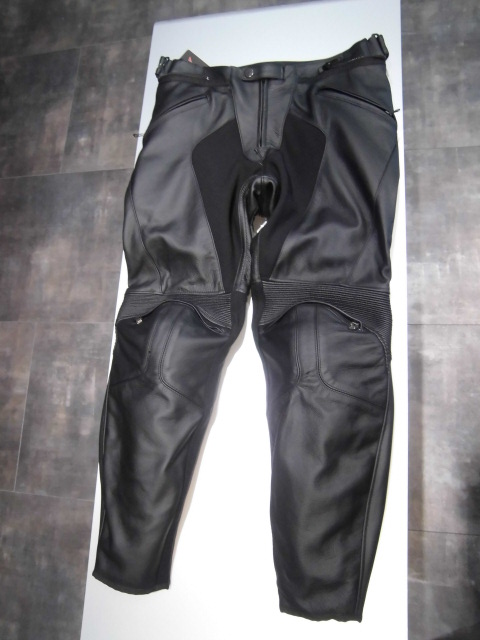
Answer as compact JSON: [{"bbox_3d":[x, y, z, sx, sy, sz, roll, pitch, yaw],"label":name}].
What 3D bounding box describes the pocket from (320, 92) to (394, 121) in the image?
[{"bbox_3d":[0.234,-0.424,0.956,0.142,0.022,0.035,15,78,4],"label":"pocket"}]

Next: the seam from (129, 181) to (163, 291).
[{"bbox_3d":[-0.200,-0.179,1.018,0.060,0.035,0.235,-5,75,32],"label":"seam"}]

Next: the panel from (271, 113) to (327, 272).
[{"bbox_3d":[0.117,-0.248,0.941,0.110,0.040,0.335,0,77,13],"label":"panel"}]

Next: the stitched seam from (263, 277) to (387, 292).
[{"bbox_3d":[0.160,-0.065,0.878,0.217,0.025,0.018,4,78,9],"label":"stitched seam"}]

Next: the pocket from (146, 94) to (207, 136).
[{"bbox_3d":[-0.137,-0.449,1.050,0.140,0.030,0.042,-19,69,23],"label":"pocket"}]

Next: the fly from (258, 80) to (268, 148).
[{"bbox_3d":[0.049,-0.424,0.992,0.019,0.010,0.153,0,77,13],"label":"fly"}]

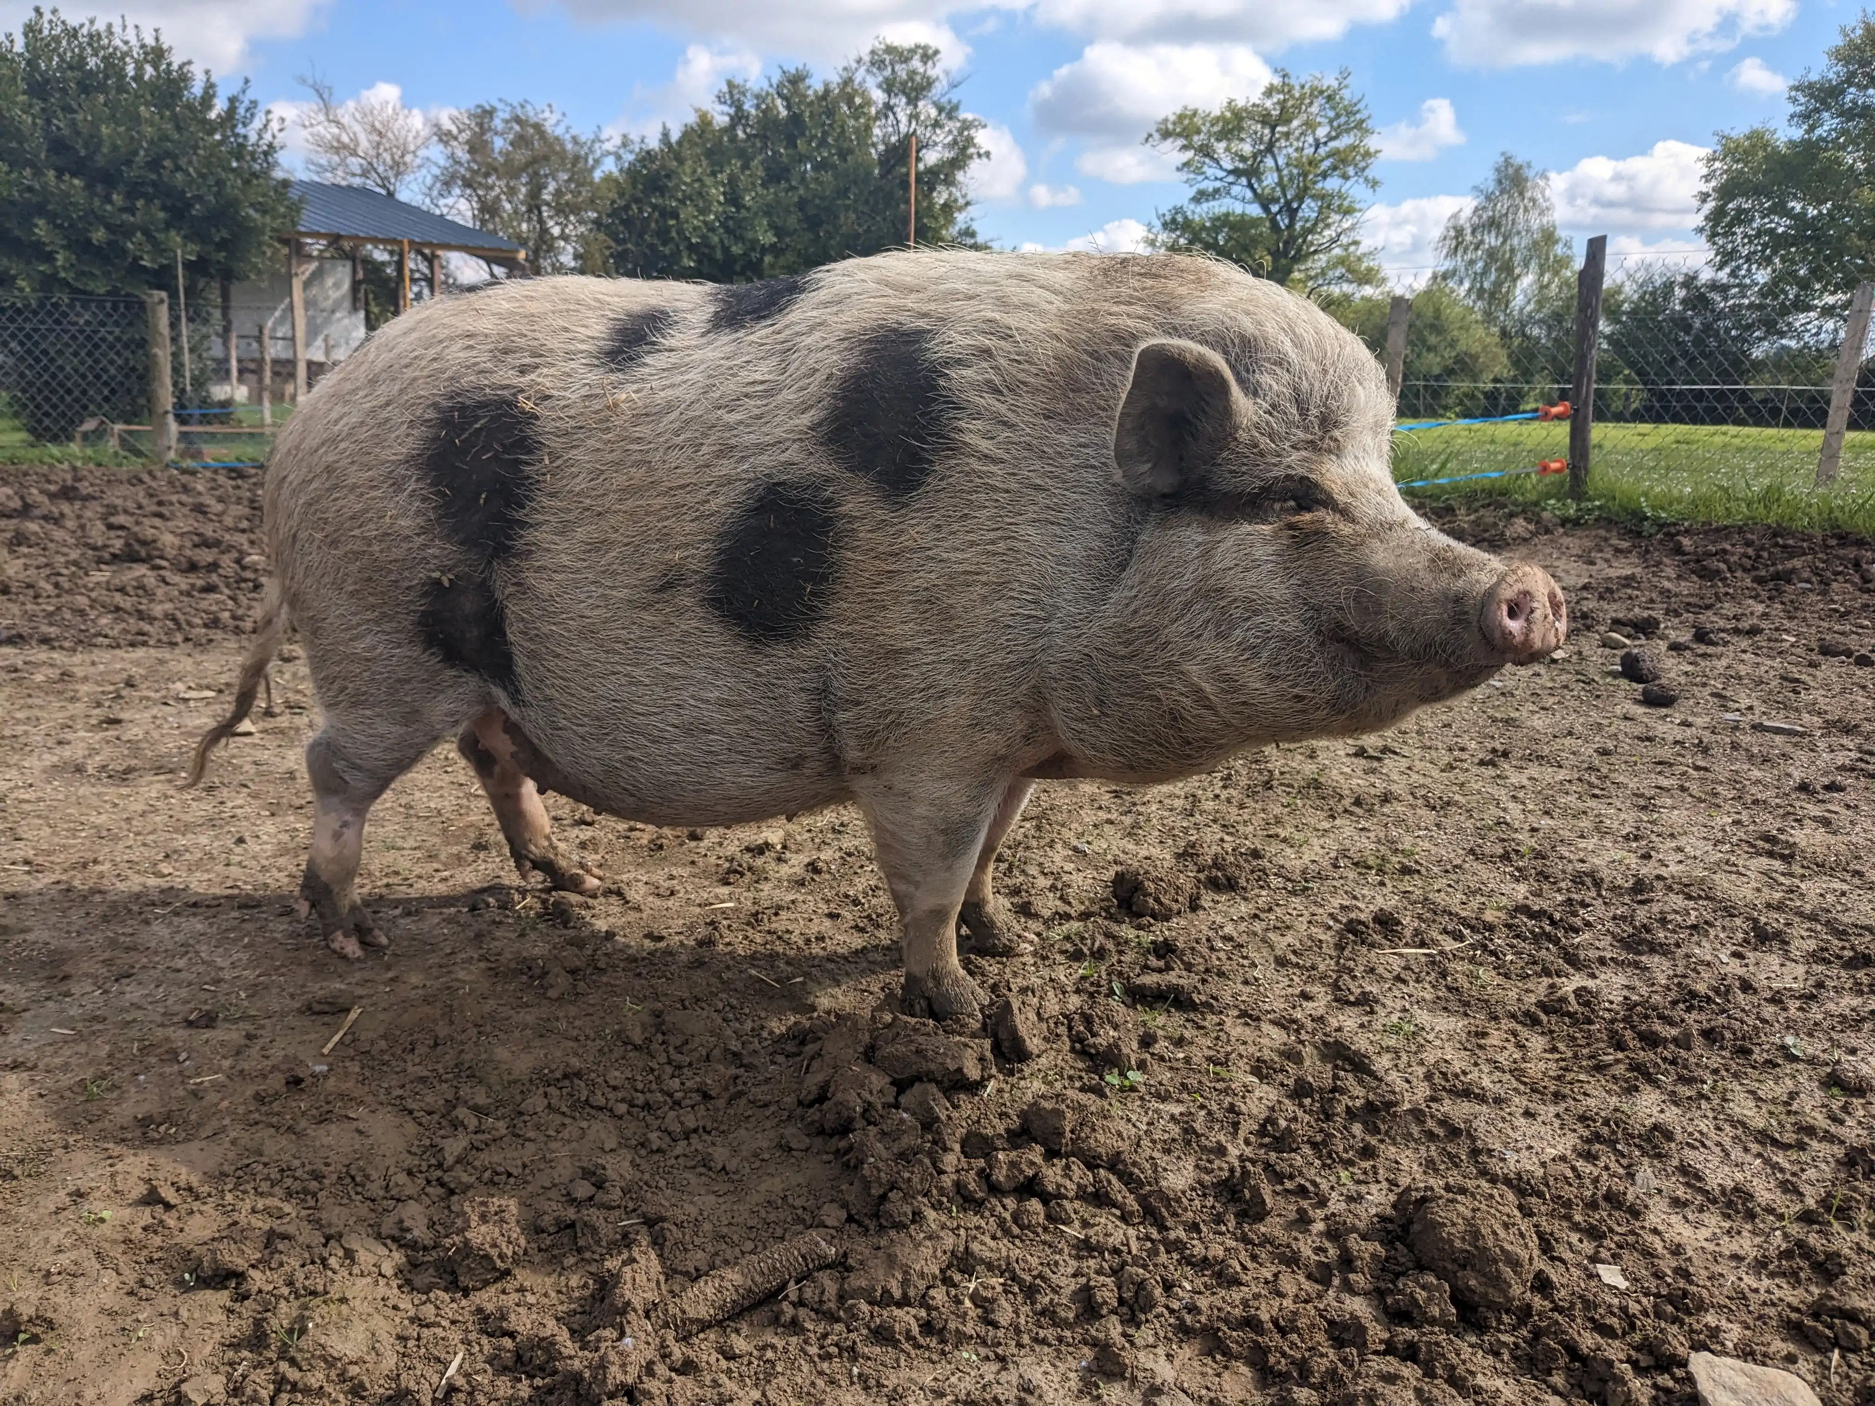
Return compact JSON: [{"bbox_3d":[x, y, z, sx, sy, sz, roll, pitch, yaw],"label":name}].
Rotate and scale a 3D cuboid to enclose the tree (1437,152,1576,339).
[{"bbox_3d":[15.577,-11.485,40.478,4.100,7.070,4.000,5,13,20],"label":"tree"}]

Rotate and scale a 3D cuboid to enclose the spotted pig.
[{"bbox_3d":[-0.135,-0.065,1.260,1.190,0.605,0.380,4,13,18],"label":"spotted pig"}]

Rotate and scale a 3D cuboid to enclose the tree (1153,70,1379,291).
[{"bbox_3d":[7.616,-10.774,34.491,5.800,7.850,5.600,3,13,12],"label":"tree"}]

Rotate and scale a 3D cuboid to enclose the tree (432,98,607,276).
[{"bbox_3d":[-7.825,-8.475,27.829,3.800,5.620,3.800,-3,13,-15],"label":"tree"}]

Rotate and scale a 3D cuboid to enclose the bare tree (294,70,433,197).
[{"bbox_3d":[-12.563,-10.257,32.557,3.500,7.070,3.400,-5,13,-20],"label":"bare tree"}]

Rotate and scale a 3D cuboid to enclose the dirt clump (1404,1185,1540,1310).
[{"bbox_3d":[0.311,0.318,0.850,0.080,0.060,0.075,0,12,0],"label":"dirt clump"}]

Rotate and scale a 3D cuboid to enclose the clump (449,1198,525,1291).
[{"bbox_3d":[-0.261,0.318,0.860,0.045,0.050,0.045,0,12,0],"label":"clump"}]

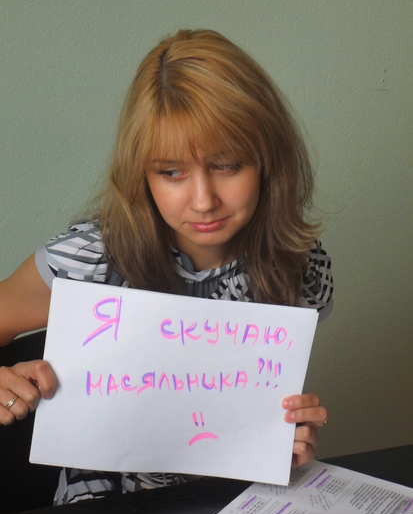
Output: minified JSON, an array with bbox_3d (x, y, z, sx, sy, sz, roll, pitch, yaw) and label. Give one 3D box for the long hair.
[{"bbox_3d":[0.002,-0.098,1.600,0.262,0.335,0.250,-5,22,-3],"label":"long hair"}]

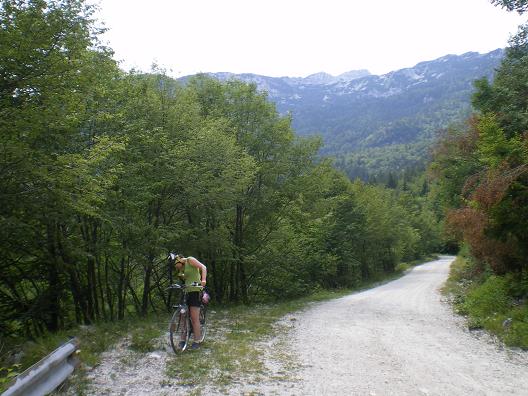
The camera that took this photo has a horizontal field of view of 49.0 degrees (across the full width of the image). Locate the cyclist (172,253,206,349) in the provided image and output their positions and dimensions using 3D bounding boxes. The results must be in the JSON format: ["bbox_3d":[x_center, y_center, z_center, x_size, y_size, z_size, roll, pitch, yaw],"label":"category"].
[{"bbox_3d":[-1.150,1.610,9.070,0.500,1.460,0.660,-2,-5,19],"label":"cyclist"}]

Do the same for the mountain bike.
[{"bbox_3d":[-1.125,1.825,9.100,0.600,1.030,1.720,2,-5,11],"label":"mountain bike"}]

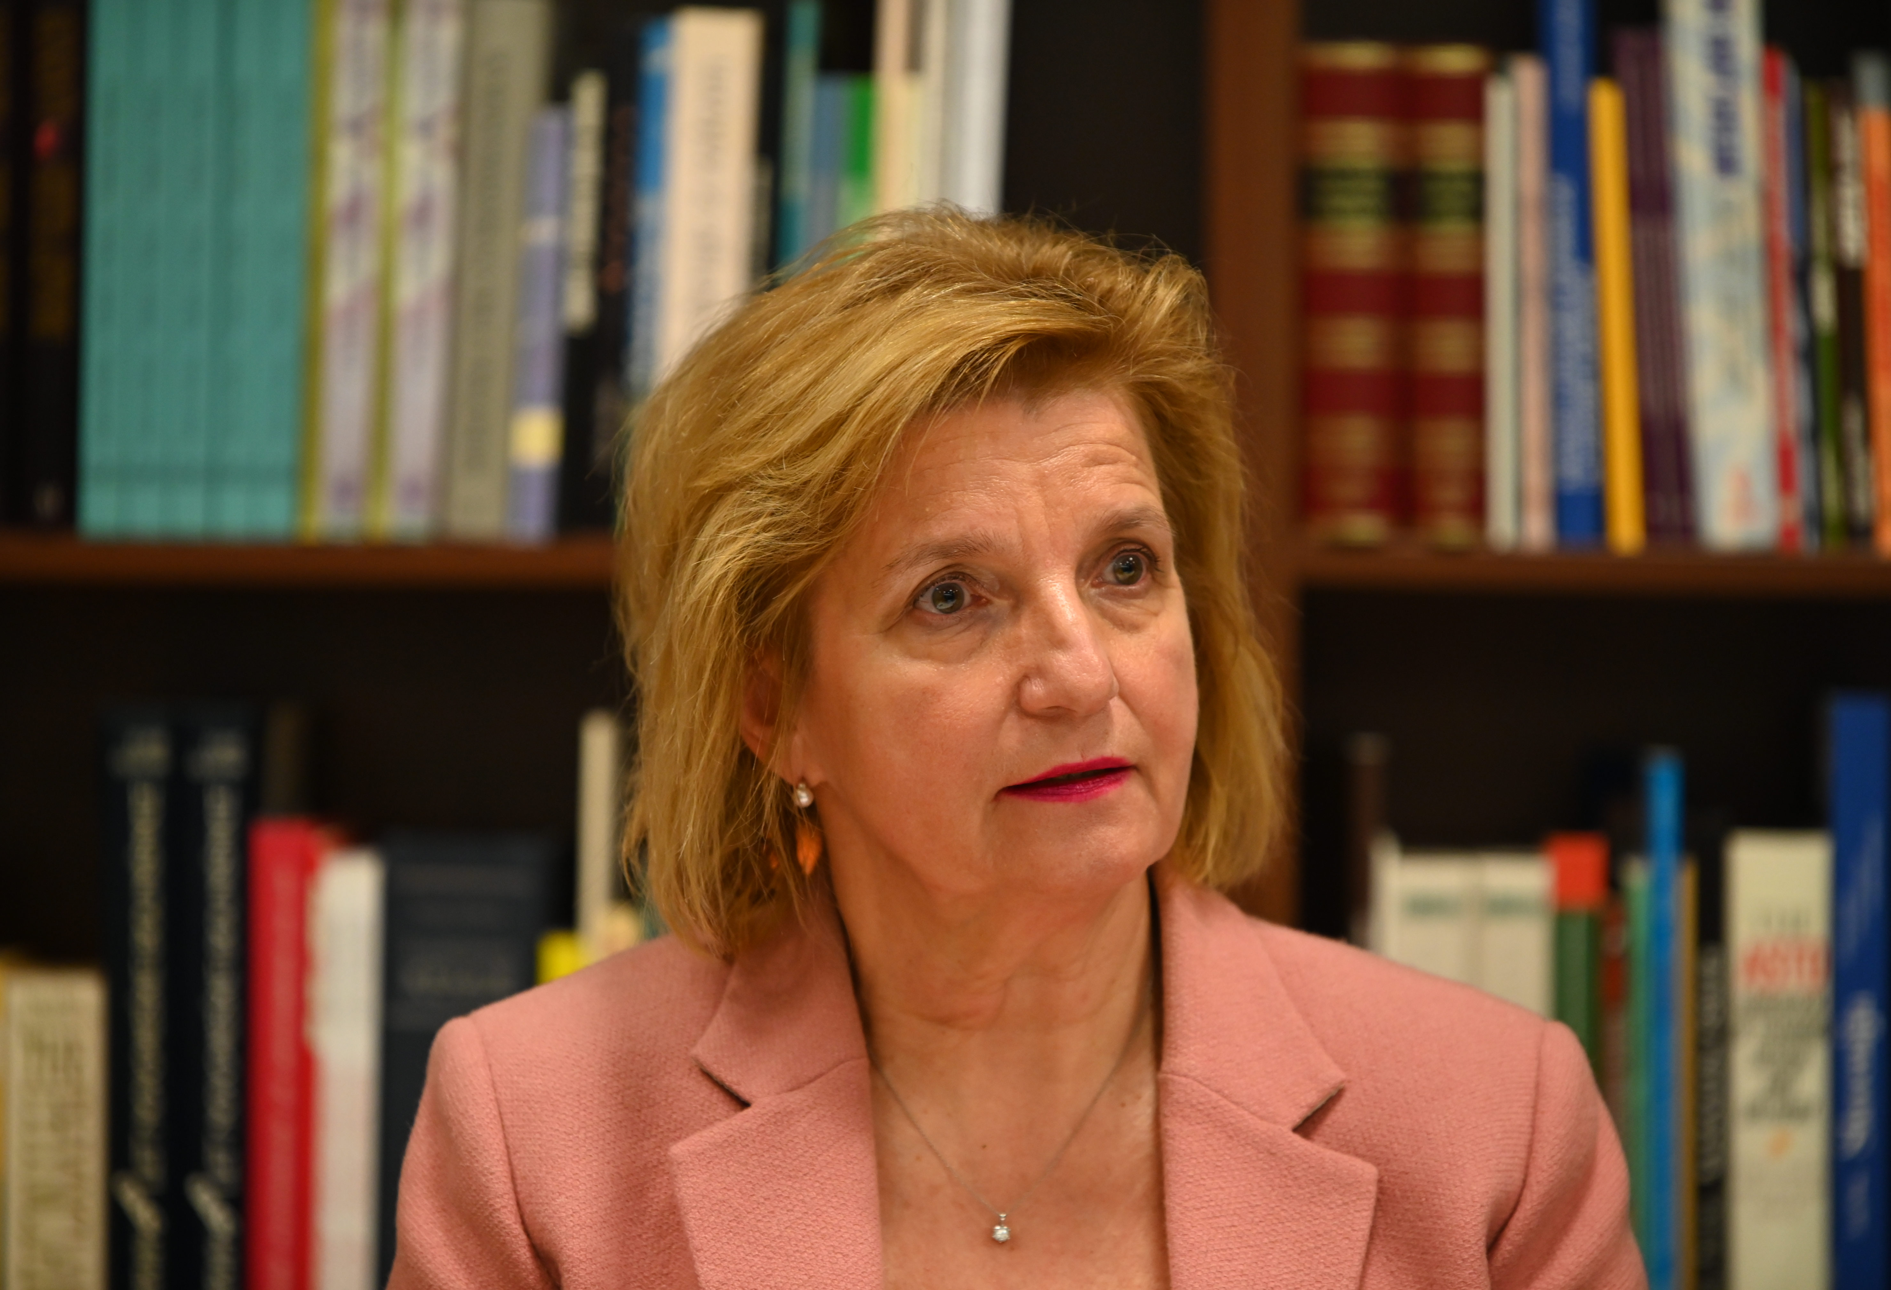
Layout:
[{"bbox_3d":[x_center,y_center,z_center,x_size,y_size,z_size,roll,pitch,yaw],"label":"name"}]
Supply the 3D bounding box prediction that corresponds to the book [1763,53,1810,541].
[{"bbox_3d":[0.392,-0.163,5.090,0.013,0.234,0.155,-3,2,0],"label":"book"}]

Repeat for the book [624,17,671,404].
[{"bbox_3d":[-0.141,-0.172,5.183,0.015,0.245,0.165,2,0,0],"label":"book"}]

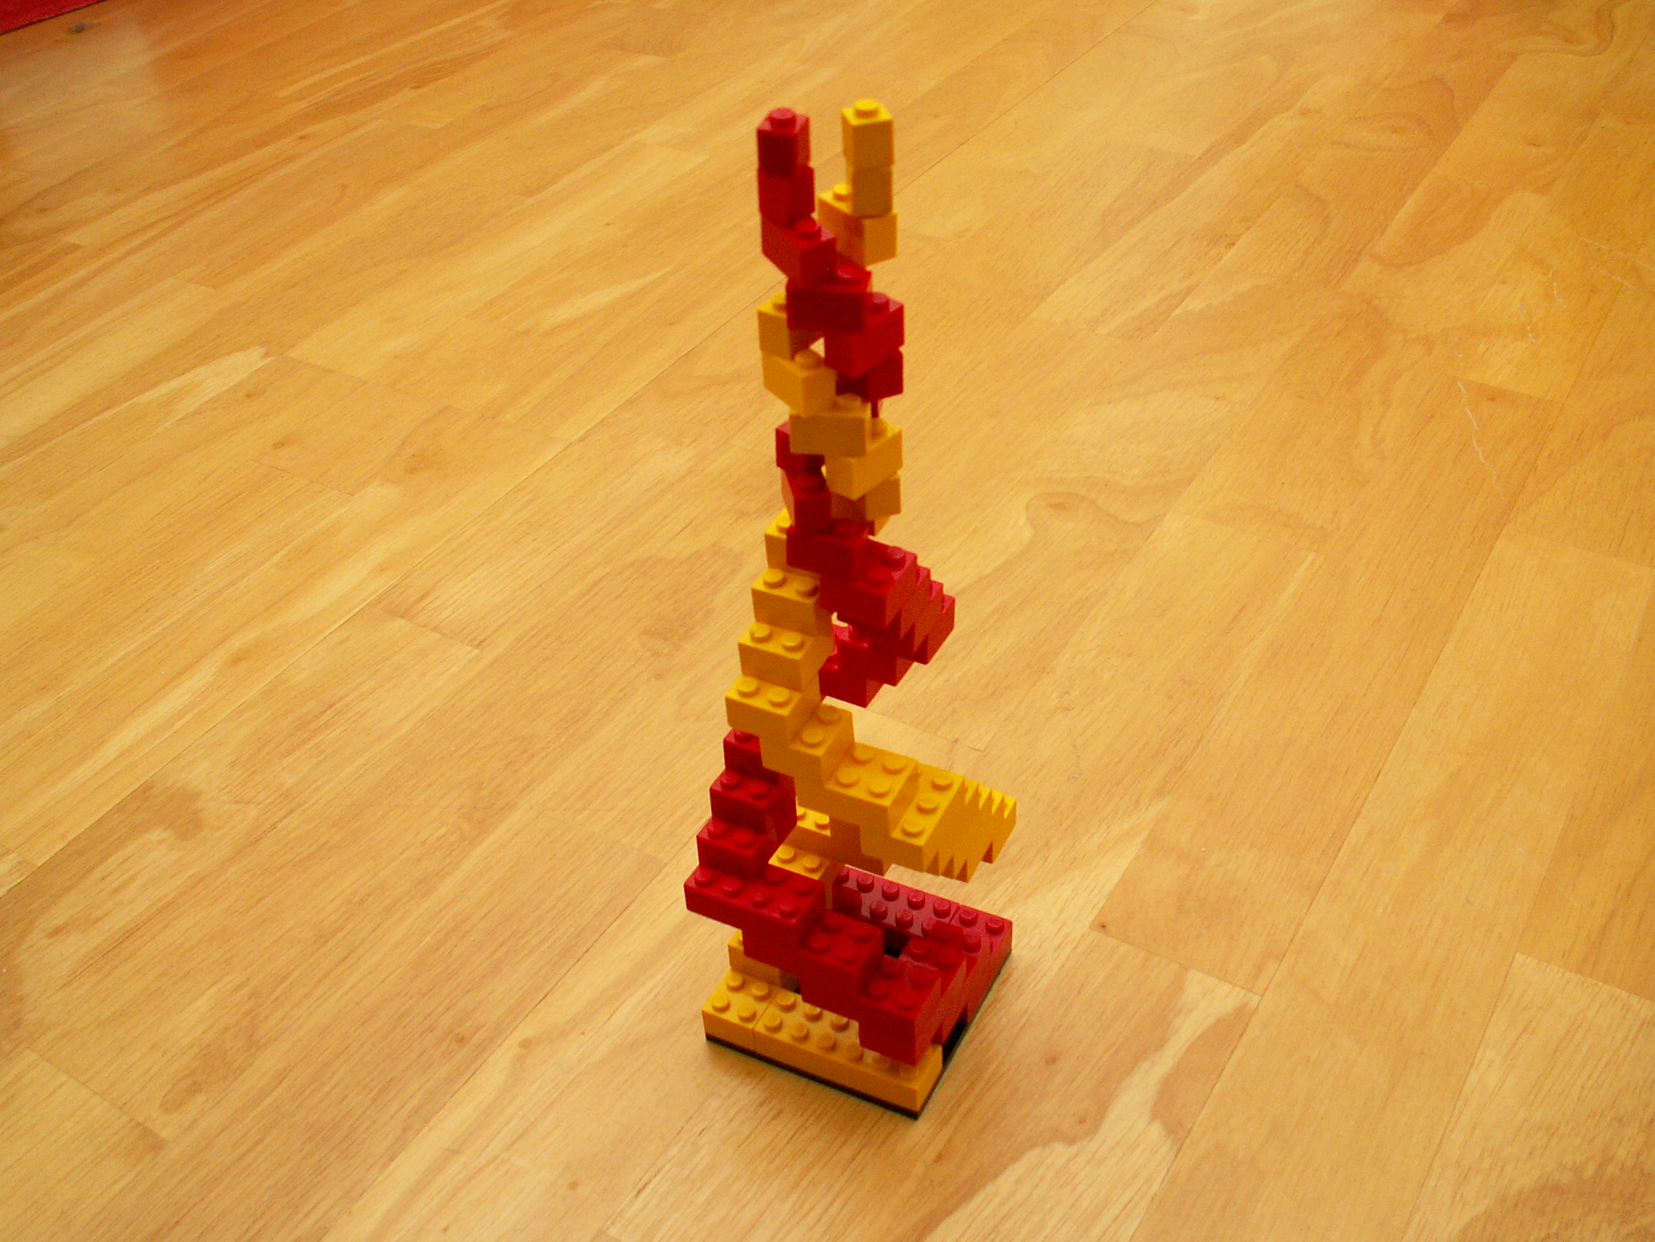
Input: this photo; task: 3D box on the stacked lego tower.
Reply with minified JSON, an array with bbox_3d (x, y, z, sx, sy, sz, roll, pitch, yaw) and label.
[{"bbox_3d":[0.004,0.005,0.390,0.064,0.255,0.064,16,43,23],"label":"stacked lego tower"}]

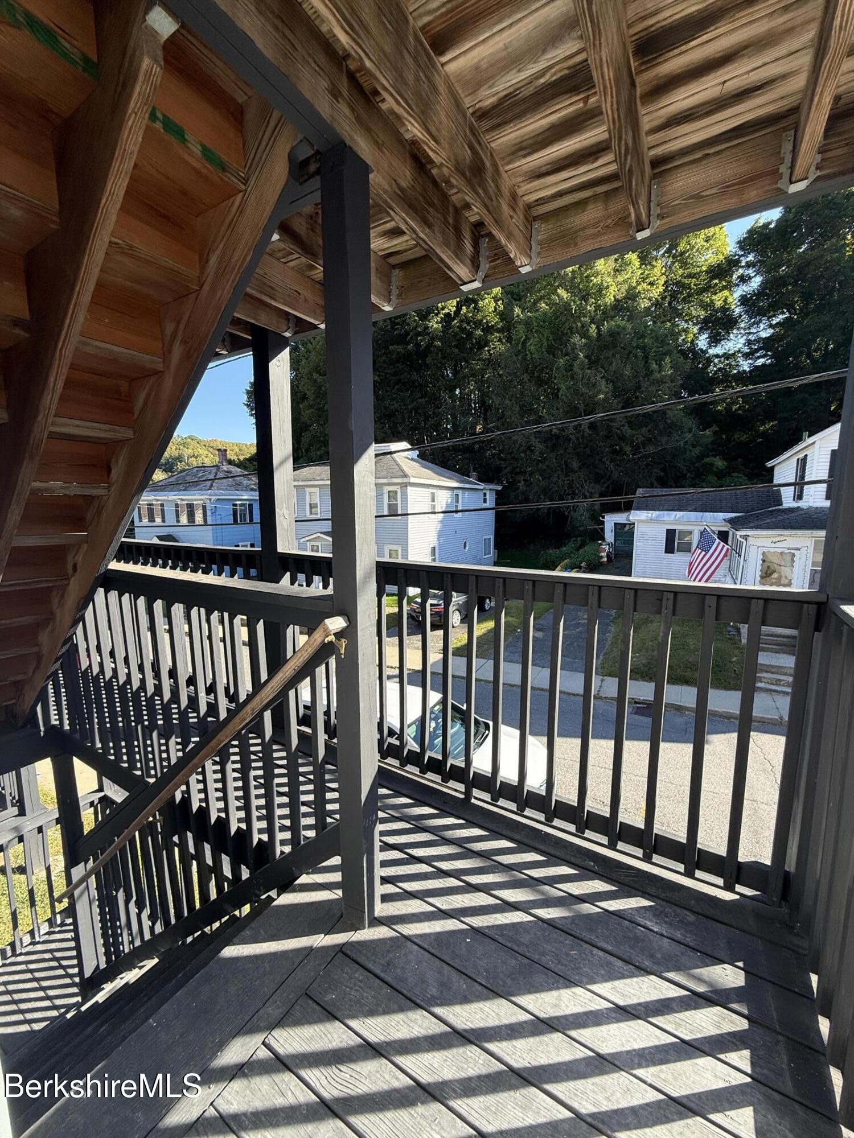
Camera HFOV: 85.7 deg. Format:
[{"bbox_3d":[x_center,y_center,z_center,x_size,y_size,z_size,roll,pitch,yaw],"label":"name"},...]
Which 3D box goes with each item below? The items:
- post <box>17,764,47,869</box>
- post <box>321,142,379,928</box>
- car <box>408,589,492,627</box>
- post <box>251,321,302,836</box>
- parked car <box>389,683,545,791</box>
[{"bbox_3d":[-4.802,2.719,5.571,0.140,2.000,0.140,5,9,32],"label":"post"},{"bbox_3d":[-0.219,0.025,1.407,0.090,2.300,0.090,5,9,32],"label":"post"},{"bbox_3d":[1.035,1.295,18.936,1.840,1.460,4.850,5,9,31],"label":"car"},{"bbox_3d":[-0.880,-0.096,2.751,0.140,2.440,0.140,5,9,32],"label":"post"},{"bbox_3d":[-0.279,2.863,7.207,4.350,1.600,1.800,4,9,26],"label":"parked car"}]

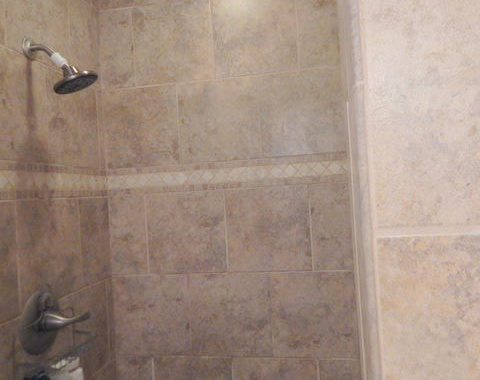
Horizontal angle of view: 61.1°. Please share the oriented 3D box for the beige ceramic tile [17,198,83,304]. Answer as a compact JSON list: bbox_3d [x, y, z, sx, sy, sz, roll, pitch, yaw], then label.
[{"bbox_3d":[-0.567,0.181,1.231,0.010,0.303,0.300,-3,-1,10],"label":"beige ceramic tile"}]

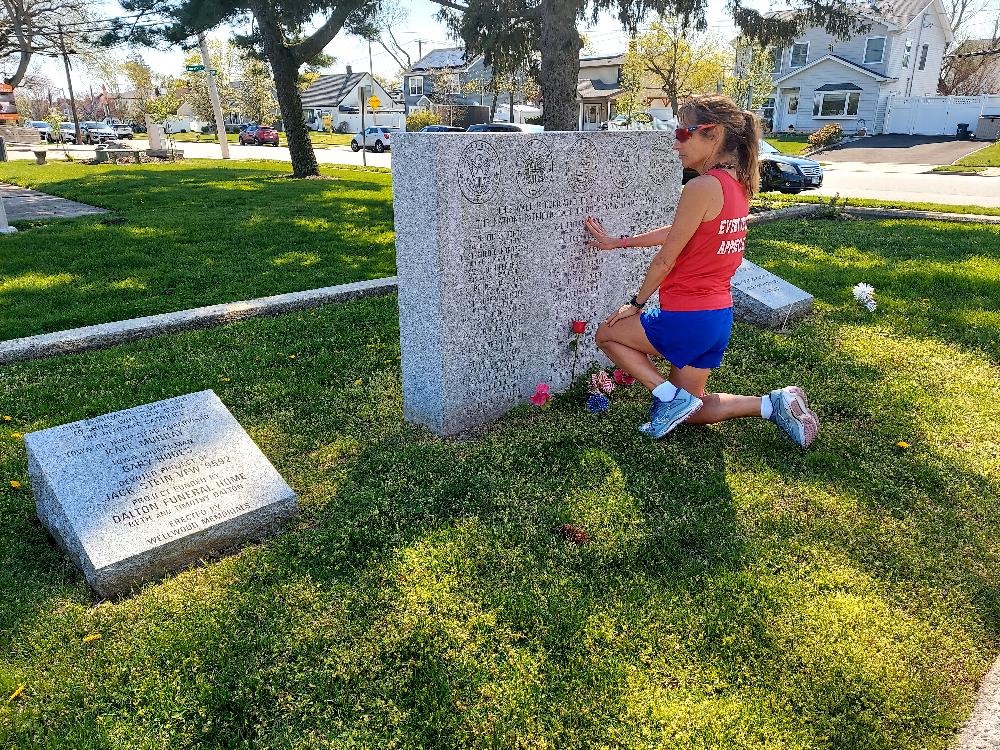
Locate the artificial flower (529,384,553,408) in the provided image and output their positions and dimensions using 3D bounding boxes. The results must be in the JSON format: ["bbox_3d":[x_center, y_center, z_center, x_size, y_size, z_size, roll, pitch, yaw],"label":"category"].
[{"bbox_3d":[0.171,0.091,2.930,0.080,0.095,0.100,19,27,41],"label":"artificial flower"}]

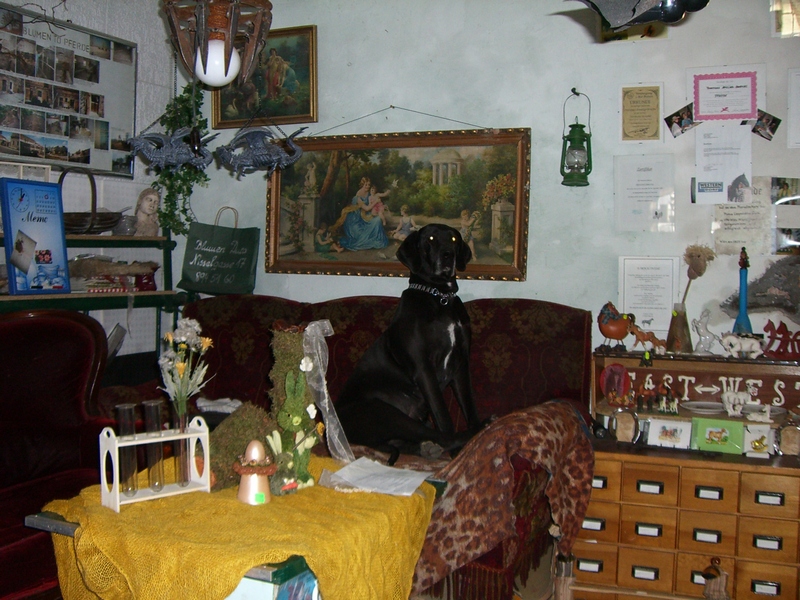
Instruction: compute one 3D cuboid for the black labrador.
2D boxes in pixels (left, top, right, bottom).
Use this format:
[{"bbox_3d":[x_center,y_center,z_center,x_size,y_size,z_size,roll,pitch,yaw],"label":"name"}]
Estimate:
[{"bbox_3d":[0.041,0.119,3.120,0.530,0.780,0.330,3,3,37],"label":"black labrador"}]

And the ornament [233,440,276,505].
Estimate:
[{"bbox_3d":[-0.383,0.451,2.325,0.111,0.164,0.111,0,3,-9],"label":"ornament"}]

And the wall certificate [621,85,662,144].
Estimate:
[{"bbox_3d":[0.961,-0.743,3.497,0.153,0.216,0.008,2,3,21],"label":"wall certificate"}]

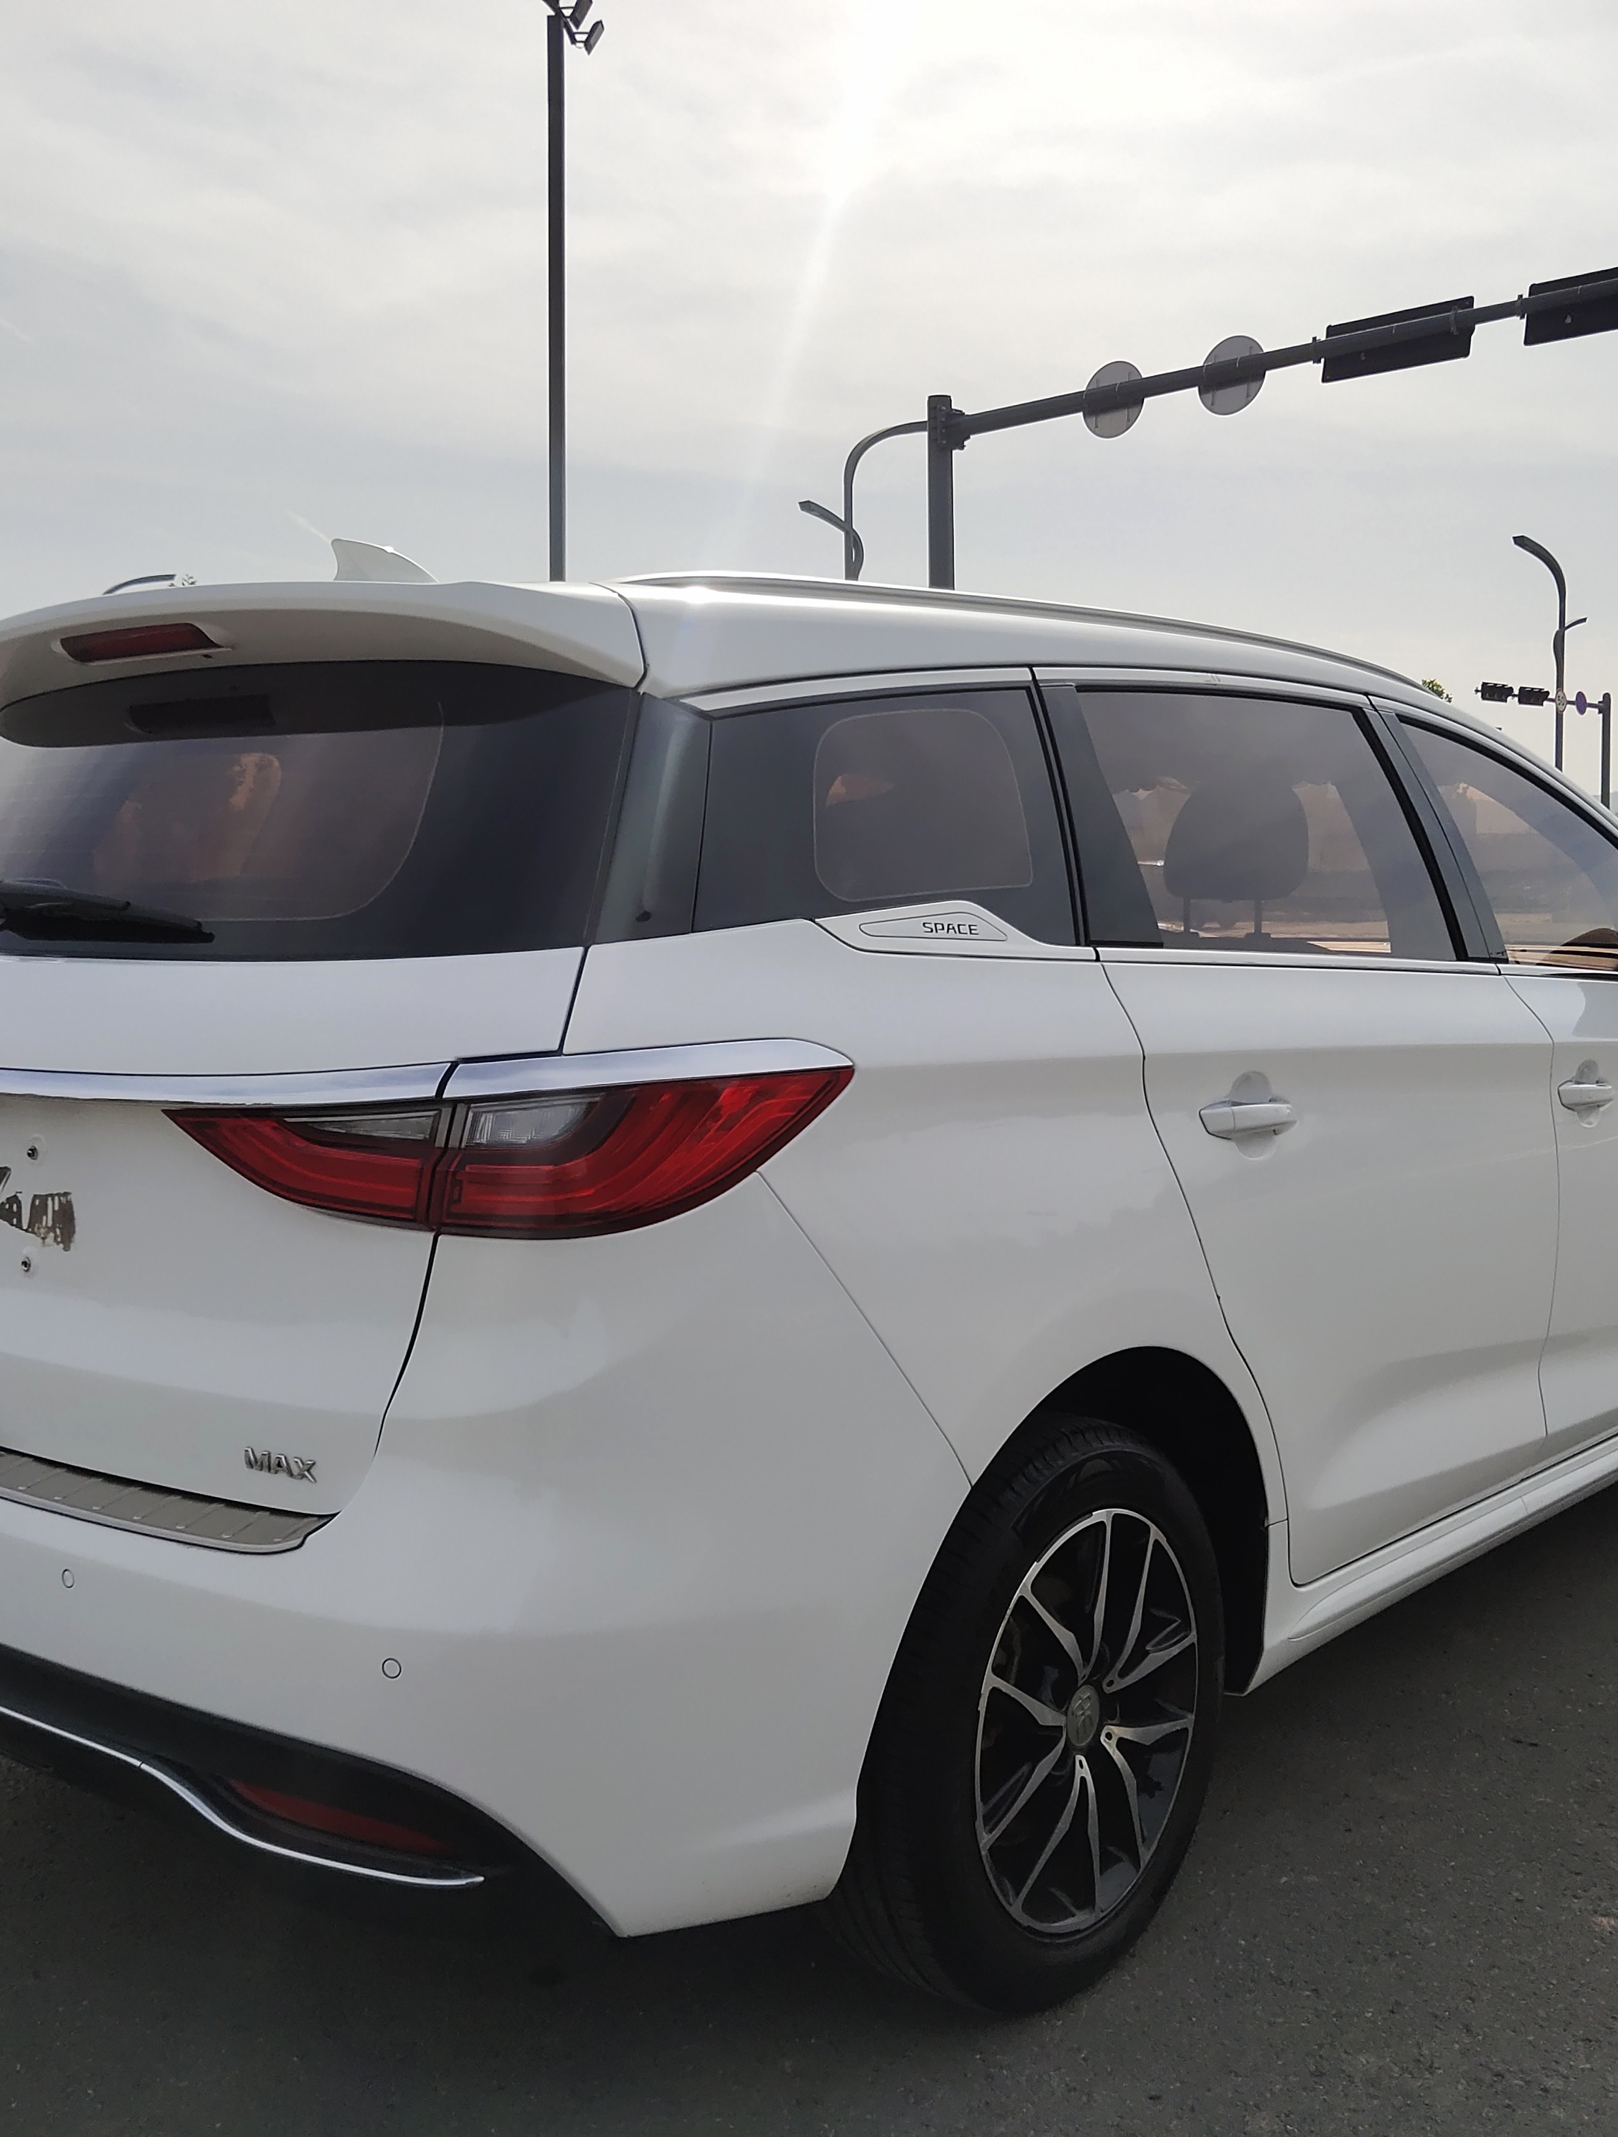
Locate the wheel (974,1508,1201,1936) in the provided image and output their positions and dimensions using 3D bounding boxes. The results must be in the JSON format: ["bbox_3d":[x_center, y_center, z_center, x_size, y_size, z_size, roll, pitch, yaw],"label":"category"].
[{"bbox_3d":[0.266,0.732,2.461,0.180,0.470,0.470,2,5,40],"label":"wheel"}]

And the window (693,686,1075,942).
[{"bbox_3d":[0.086,-0.281,2.230,0.120,0.315,0.720,3,6,40],"label":"window"}]

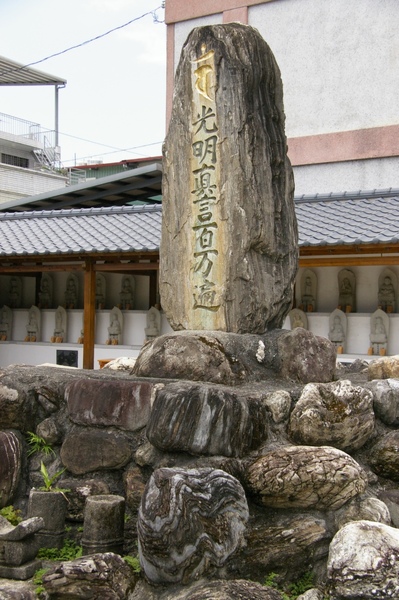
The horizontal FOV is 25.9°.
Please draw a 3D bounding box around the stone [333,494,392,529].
[{"bbox_3d":[0.922,1.219,4.900,0.320,0.230,0.250,0,0,0],"label":"stone"}]

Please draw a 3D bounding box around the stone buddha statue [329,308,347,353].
[{"bbox_3d":[1.982,0.456,12.410,0.250,0.640,0.160,0,0,30],"label":"stone buddha statue"}]

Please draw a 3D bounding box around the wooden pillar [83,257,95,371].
[{"bbox_3d":[-1.713,0.442,13.420,0.125,2.170,0.125,0,0,30],"label":"wooden pillar"}]

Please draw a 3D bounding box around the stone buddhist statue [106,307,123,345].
[{"bbox_3d":[-1.401,0.429,14.405,0.250,0.630,0.160,0,0,30],"label":"stone buddhist statue"}]

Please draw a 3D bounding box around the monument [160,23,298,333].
[{"bbox_3d":[0.191,-0.759,5.500,0.760,1.930,0.580,0,0,26],"label":"monument"}]

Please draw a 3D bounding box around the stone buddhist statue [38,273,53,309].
[{"bbox_3d":[-2.641,-0.163,14.900,0.235,0.610,0.170,0,0,29],"label":"stone buddhist statue"}]

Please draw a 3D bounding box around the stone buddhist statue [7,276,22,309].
[{"bbox_3d":[-3.458,-0.140,16.187,0.250,0.610,0.160,0,0,30],"label":"stone buddhist statue"}]

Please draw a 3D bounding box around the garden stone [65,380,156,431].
[{"bbox_3d":[-0.514,0.609,5.000,0.510,0.320,0.320,0,0,0],"label":"garden stone"}]

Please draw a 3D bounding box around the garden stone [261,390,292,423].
[{"bbox_3d":[0.489,0.676,5.500,0.200,0.200,0.180,0,0,0],"label":"garden stone"}]

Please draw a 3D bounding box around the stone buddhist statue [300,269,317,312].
[{"bbox_3d":[1.588,-0.137,12.500,0.235,0.620,0.170,0,0,29],"label":"stone buddhist statue"}]

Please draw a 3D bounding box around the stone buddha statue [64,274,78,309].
[{"bbox_3d":[-2.569,-0.171,17.403,0.280,0.720,0.170,0,0,31],"label":"stone buddha statue"}]

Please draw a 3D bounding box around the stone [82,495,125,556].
[{"bbox_3d":[-0.516,1.219,4.650,0.220,0.330,0.220,0,0,0],"label":"stone"}]

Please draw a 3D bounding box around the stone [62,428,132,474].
[{"bbox_3d":[-0.595,0.875,5.000,0.390,0.250,0.300,0,0,15],"label":"stone"}]

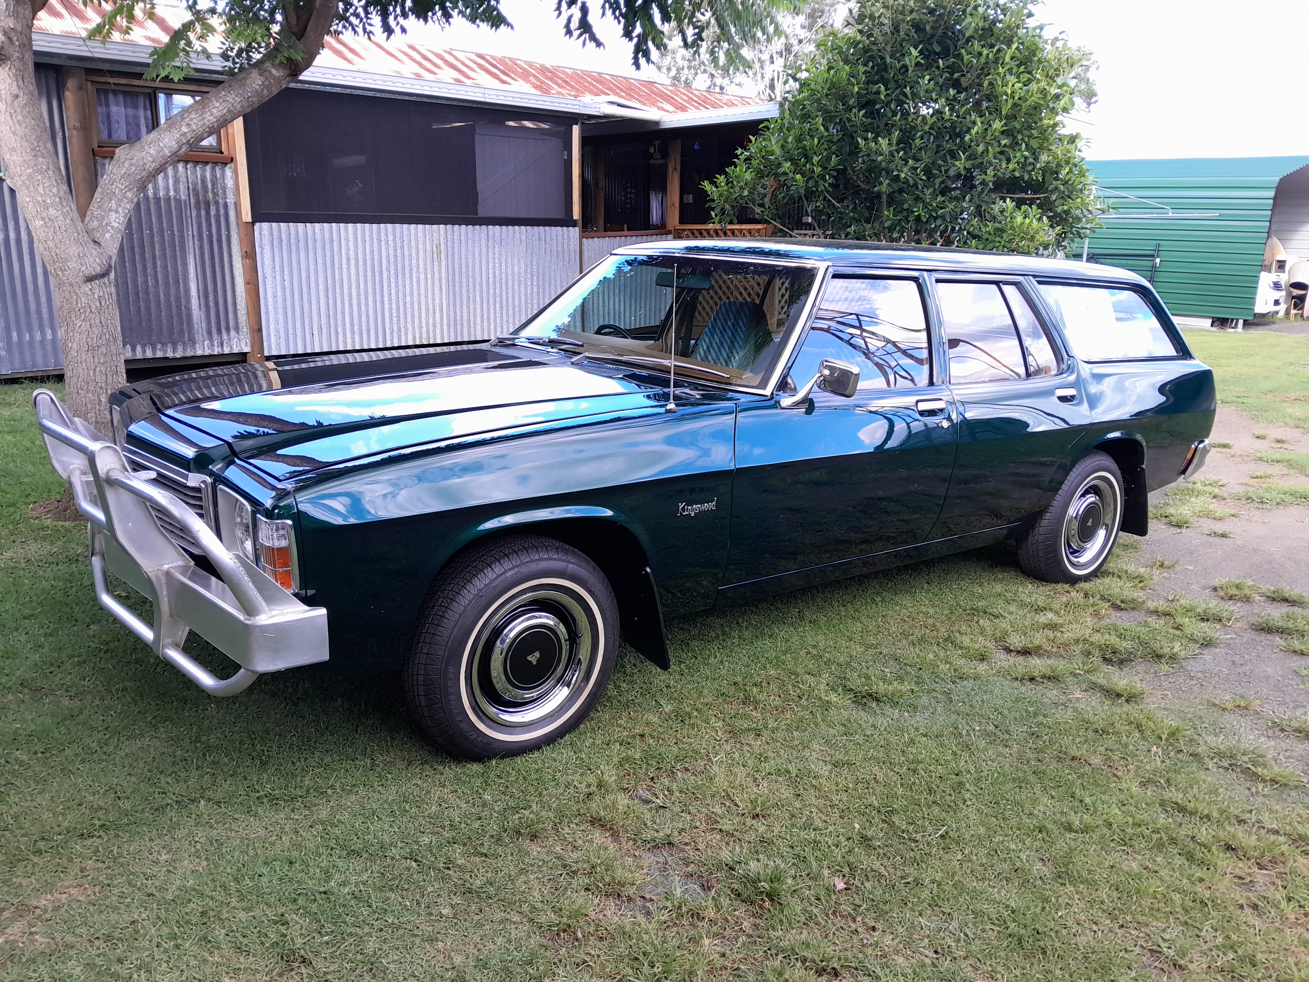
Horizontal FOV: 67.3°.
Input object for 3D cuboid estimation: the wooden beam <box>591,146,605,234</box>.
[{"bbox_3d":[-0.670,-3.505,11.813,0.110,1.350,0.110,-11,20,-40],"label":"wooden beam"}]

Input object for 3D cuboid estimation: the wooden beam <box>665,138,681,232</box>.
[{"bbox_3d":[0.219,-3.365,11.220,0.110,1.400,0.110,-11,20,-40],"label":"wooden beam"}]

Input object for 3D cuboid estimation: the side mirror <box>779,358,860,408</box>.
[{"bbox_3d":[0.511,-0.337,3.061,0.170,0.150,0.190,-8,17,-36],"label":"side mirror"}]

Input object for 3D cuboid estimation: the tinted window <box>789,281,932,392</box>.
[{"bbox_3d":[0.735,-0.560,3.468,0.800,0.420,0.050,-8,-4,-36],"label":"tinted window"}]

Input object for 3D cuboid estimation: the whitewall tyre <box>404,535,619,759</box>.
[{"bbox_3d":[-0.396,0.451,2.816,0.627,0.627,0.195,-9,18,-39],"label":"whitewall tyre"}]

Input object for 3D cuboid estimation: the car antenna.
[{"bbox_3d":[0.055,-0.443,2.903,0.030,0.450,0.030,2,14,-1],"label":"car antenna"}]

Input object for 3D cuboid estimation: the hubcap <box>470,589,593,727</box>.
[{"bbox_3d":[-0.343,0.467,2.755,0.400,0.400,0.065,-9,18,-39],"label":"hubcap"}]

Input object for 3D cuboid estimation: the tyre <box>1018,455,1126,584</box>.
[{"bbox_3d":[1.920,0.126,4.533,0.627,0.627,0.195,-8,17,-36],"label":"tyre"}]

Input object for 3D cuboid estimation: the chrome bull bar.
[{"bbox_3d":[-1.457,0.065,2.857,0.410,0.670,1.780,-8,17,-36],"label":"chrome bull bar"}]

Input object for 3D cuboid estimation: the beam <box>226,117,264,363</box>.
[{"bbox_3d":[-3.440,-2.163,8.300,0.115,2.150,0.115,-11,20,-40],"label":"beam"}]

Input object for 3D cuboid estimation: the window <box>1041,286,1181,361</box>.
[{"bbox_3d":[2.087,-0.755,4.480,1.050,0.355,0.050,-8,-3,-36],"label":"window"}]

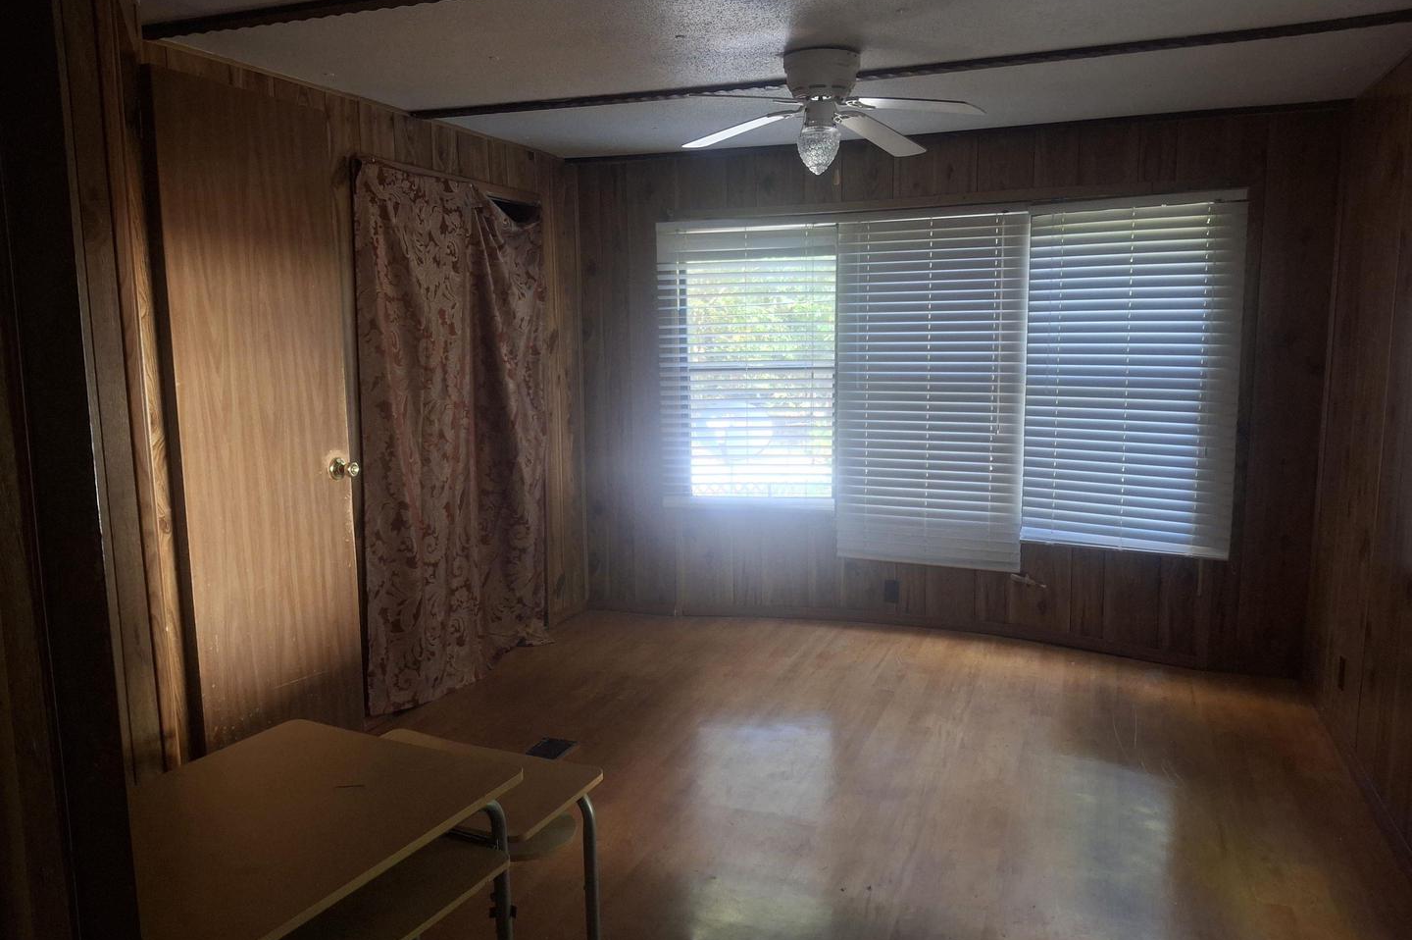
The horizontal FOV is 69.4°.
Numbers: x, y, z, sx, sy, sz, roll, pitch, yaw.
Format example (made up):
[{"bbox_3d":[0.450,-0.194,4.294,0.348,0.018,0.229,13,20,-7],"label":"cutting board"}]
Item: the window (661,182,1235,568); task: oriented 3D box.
[{"bbox_3d":[0.960,-0.393,4.548,2.534,1.535,0.110,2,8,20],"label":"window"}]

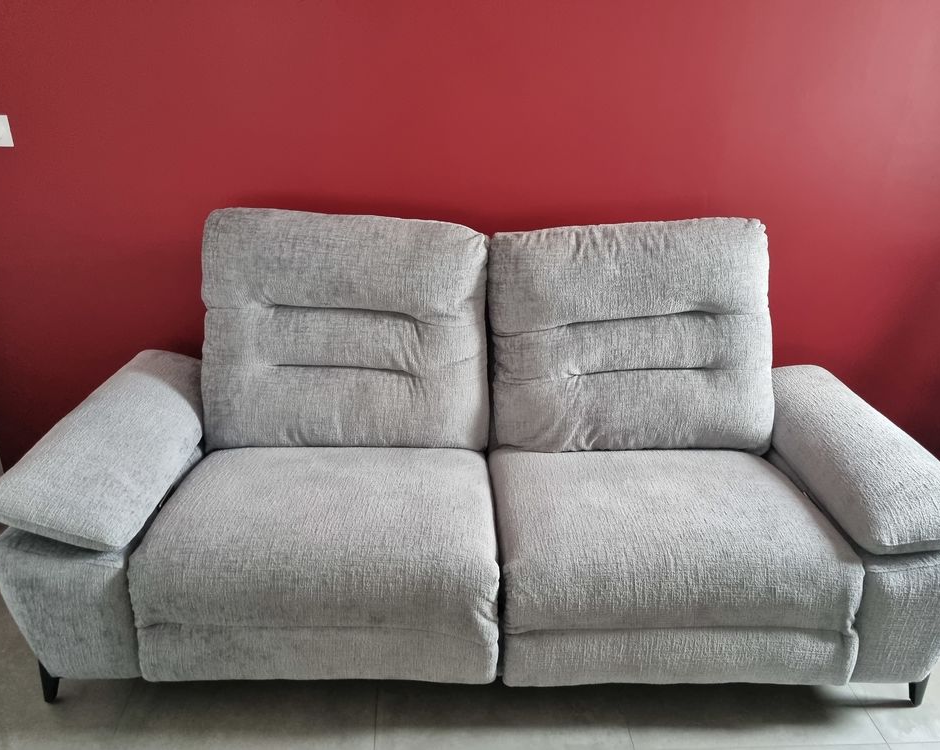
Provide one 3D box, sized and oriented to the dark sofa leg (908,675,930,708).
[{"bbox_3d":[1.102,0.769,1.851,0.048,0.096,0.045,1,26,-3],"label":"dark sofa leg"}]

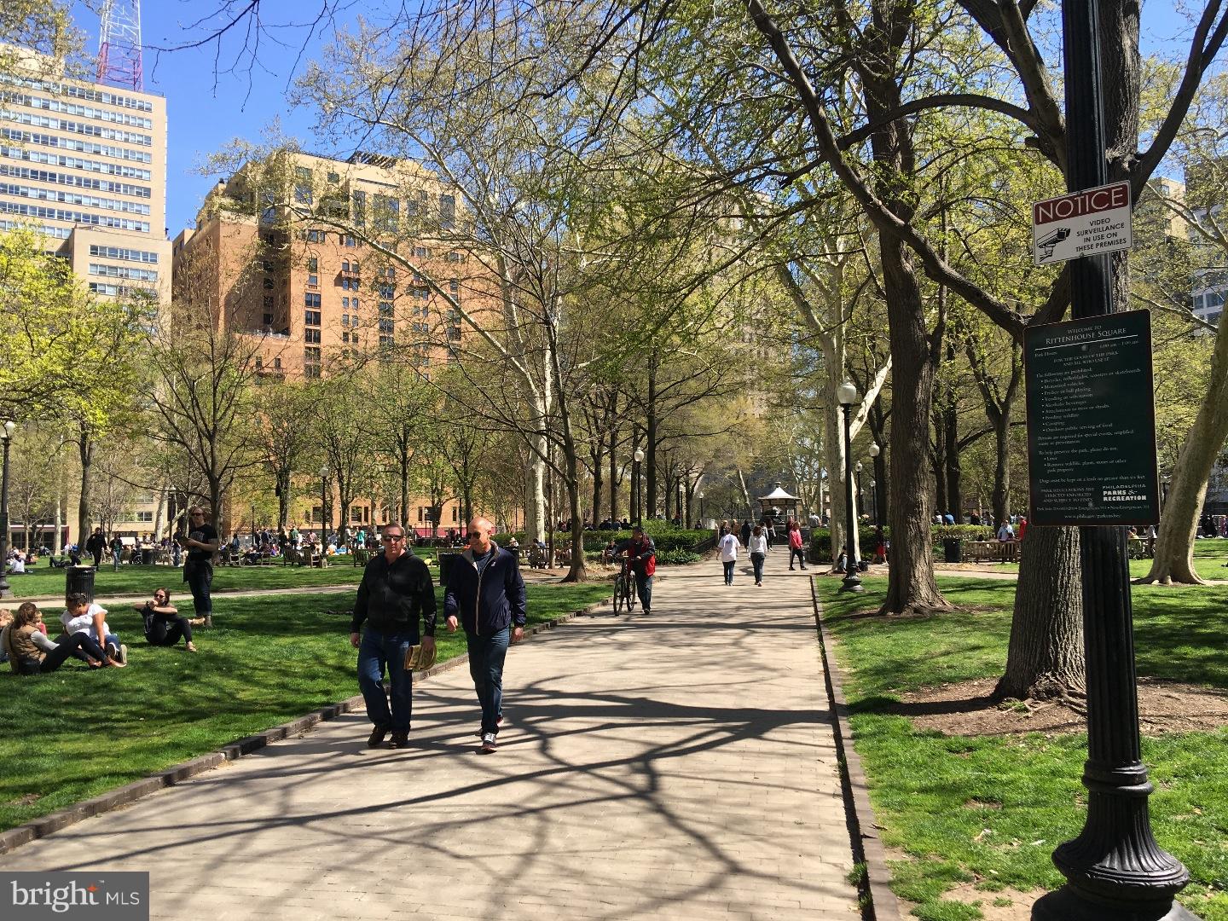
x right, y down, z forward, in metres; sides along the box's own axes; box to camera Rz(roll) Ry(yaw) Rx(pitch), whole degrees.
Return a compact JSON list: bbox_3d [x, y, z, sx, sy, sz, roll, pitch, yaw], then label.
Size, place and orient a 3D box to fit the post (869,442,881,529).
[{"bbox_3d":[10.982,1.640,43.362,0.470,5.000,0.470,-1,-4,0],"label":"post"}]

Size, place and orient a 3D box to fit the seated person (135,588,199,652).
[{"bbox_3d":[-5.786,2.065,13.300,0.570,0.780,0.840,3,-5,-43],"label":"seated person"}]

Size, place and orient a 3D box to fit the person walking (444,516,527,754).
[{"bbox_3d":[-1.015,1.363,8.120,0.600,1.810,0.600,-2,-4,11],"label":"person walking"}]

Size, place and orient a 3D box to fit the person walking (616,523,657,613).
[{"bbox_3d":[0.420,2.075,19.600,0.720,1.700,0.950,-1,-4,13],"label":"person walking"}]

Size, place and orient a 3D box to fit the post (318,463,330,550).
[{"bbox_3d":[-15.933,2.741,56.562,0.470,5.000,0.470,-1,-4,0],"label":"post"}]

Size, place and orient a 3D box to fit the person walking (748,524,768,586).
[{"bbox_3d":[4.085,2.682,29.200,0.540,1.700,0.500,-1,-4,10],"label":"person walking"}]

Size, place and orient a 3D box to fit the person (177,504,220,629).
[{"bbox_3d":[-6.373,1.643,15.800,0.530,1.820,0.450,-2,-4,21],"label":"person"}]

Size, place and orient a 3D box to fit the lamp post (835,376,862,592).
[{"bbox_3d":[5.891,0.635,25.700,0.600,5.200,0.600,-1,-4,10],"label":"lamp post"}]

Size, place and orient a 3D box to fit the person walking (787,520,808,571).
[{"bbox_3d":[6.626,3.088,37.200,0.680,1.750,0.500,-3,-4,25],"label":"person walking"}]

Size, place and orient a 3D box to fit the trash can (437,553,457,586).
[{"bbox_3d":[-4.604,3.129,29.300,0.660,0.930,0.660,-1,-4,10],"label":"trash can"}]

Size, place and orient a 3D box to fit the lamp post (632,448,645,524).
[{"bbox_3d":[1.118,1.940,46.562,0.470,5.000,0.470,-1,-4,0],"label":"lamp post"}]

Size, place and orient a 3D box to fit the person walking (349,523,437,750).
[{"bbox_3d":[-1.730,1.374,8.050,0.630,1.740,0.450,-1,-4,3],"label":"person walking"}]

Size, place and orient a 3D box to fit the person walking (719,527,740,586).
[{"bbox_3d":[3.268,2.723,29.200,0.600,1.680,0.450,-1,-4,10],"label":"person walking"}]

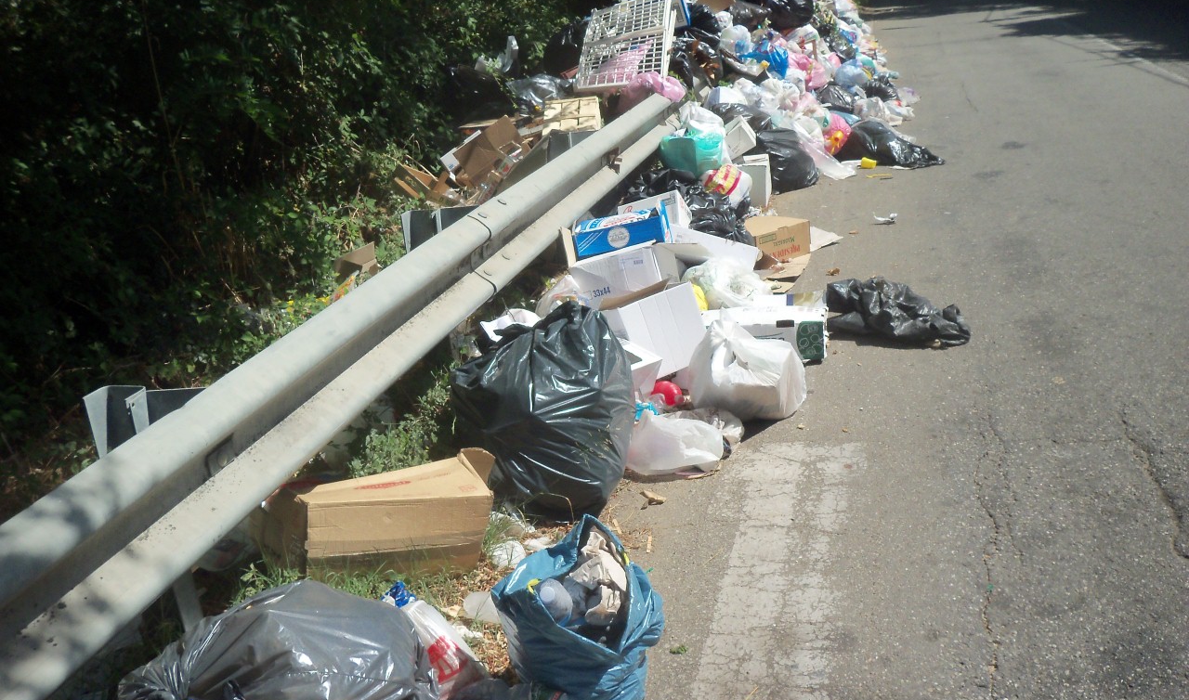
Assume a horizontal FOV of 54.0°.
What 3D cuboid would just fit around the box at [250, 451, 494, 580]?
[{"bbox_3d":[-0.581,0.446,3.180,0.540,0.260,0.280,-6,18,1],"label":"box"}]

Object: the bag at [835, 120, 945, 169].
[{"bbox_3d":[2.121,-1.487,8.400,0.720,0.300,0.420,-5,18,2],"label":"bag"}]

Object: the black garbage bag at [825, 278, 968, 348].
[{"bbox_3d":[1.222,-0.155,4.720,0.580,0.220,0.380,1,19,14],"label":"black garbage bag"}]

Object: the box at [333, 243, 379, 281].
[{"bbox_3d":[-1.102,-0.393,5.400,0.260,0.220,0.220,8,22,33],"label":"box"}]

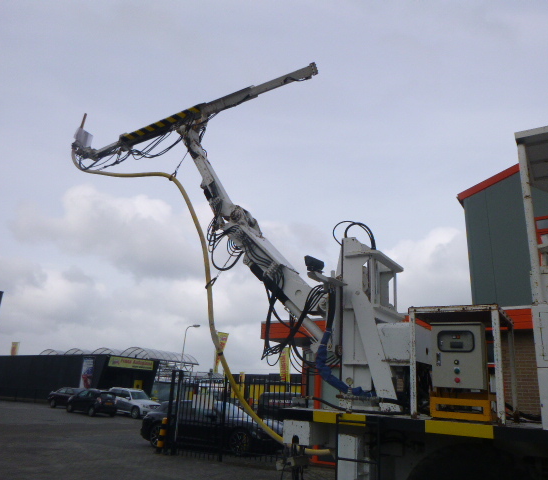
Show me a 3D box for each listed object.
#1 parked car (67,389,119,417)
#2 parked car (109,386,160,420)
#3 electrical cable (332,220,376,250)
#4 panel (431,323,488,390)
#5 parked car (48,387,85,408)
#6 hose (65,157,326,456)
[{"bbox_3d":[-11.564,10.352,29.501,3.850,1.500,1.680,-11,-23,35],"label":"parked car"},{"bbox_3d":[-9.390,10.840,30.770,4.450,1.670,1.830,-9,-22,31],"label":"parked car"},{"bbox_3d":[1.002,-0.050,5.750,0.560,0.380,0.300,-9,-22,31],"label":"electrical cable"},{"bbox_3d":[1.528,0.949,3.798,0.390,0.500,0.190,-7,-21,32],"label":"panel"},{"bbox_3d":[-16.000,12.548,36.621,4.350,1.460,1.750,-8,-22,30],"label":"parked car"},{"bbox_3d":[-1.497,0.371,6.396,4.606,4.450,0.840,-3,-19,19],"label":"hose"}]

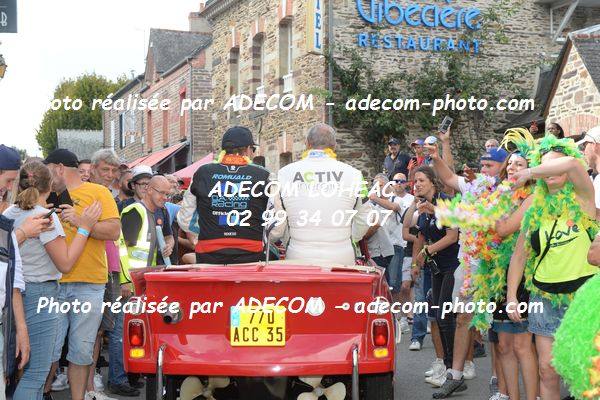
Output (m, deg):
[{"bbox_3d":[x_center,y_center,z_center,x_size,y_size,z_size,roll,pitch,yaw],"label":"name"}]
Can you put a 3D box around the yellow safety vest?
[{"bbox_3d":[-1.187,0.319,8.550,0.310,0.640,0.460,0,1,25],"label":"yellow safety vest"}]

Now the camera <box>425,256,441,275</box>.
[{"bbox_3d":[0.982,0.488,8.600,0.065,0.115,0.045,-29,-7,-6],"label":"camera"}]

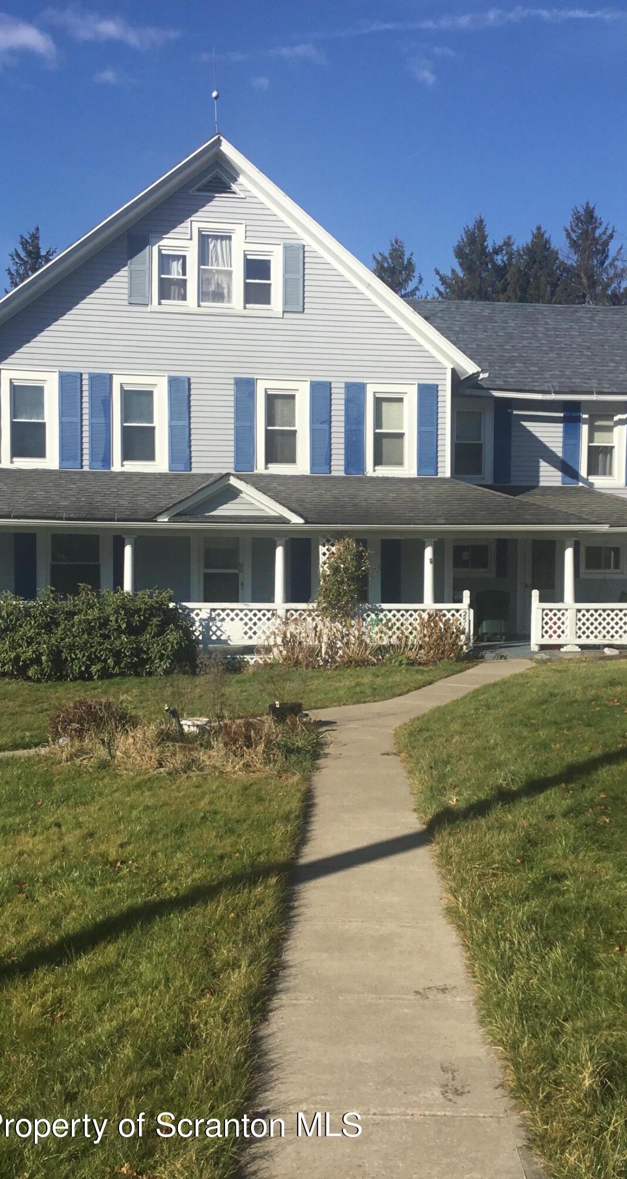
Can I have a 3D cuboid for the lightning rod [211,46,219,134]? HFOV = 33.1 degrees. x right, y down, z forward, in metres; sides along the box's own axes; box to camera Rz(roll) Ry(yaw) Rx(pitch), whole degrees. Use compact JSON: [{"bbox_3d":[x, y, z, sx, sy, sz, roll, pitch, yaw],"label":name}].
[{"bbox_3d":[-1.732,-8.792,18.757,0.120,1.641,0.120,-2,2,-9],"label":"lightning rod"}]

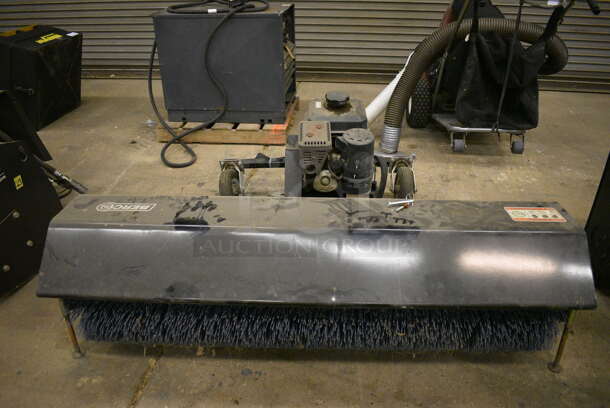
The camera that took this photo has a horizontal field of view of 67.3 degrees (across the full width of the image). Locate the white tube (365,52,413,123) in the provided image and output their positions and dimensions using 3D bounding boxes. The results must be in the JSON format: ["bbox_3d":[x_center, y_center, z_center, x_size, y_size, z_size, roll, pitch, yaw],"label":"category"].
[{"bbox_3d":[0.623,-0.841,3.401,0.100,0.661,0.100,34,23,-17],"label":"white tube"}]

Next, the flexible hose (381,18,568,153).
[{"bbox_3d":[1.016,-0.717,2.985,0.970,0.940,0.500,2,28,4],"label":"flexible hose"}]

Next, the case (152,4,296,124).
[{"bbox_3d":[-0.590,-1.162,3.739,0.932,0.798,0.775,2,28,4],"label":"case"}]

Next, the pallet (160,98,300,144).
[{"bbox_3d":[-0.564,-0.700,3.693,0.952,0.111,0.900,2,29,6],"label":"pallet"}]

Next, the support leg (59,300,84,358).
[{"bbox_3d":[-0.793,0.422,1.556,0.042,0.270,0.042,1,28,2],"label":"support leg"}]

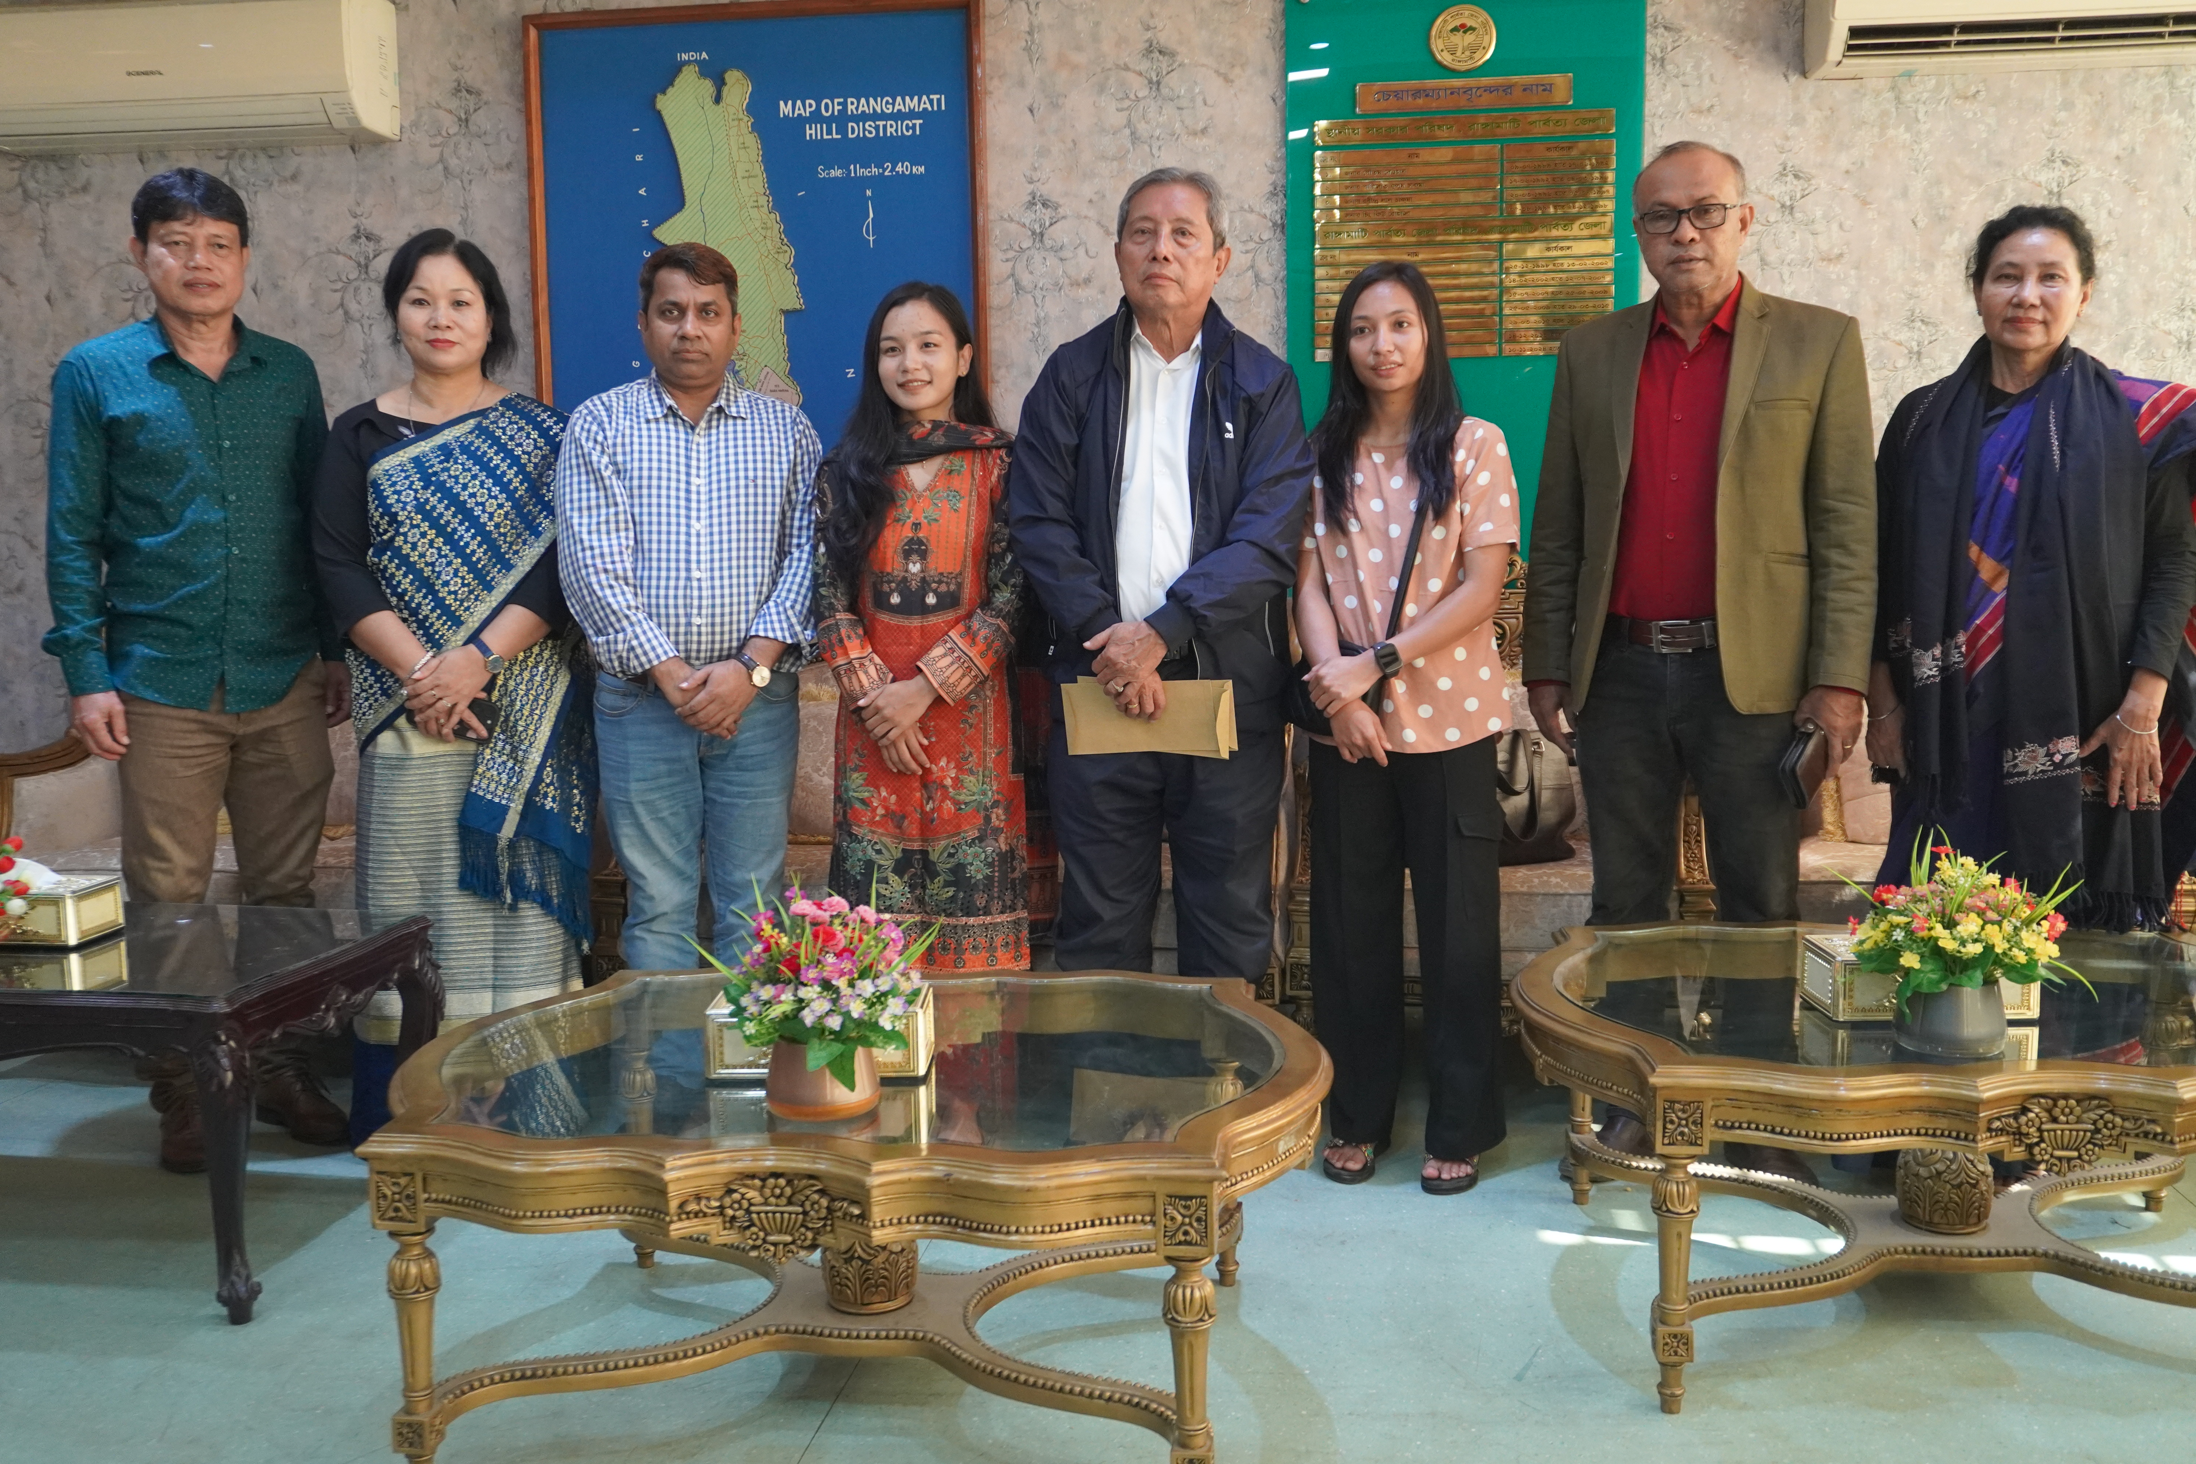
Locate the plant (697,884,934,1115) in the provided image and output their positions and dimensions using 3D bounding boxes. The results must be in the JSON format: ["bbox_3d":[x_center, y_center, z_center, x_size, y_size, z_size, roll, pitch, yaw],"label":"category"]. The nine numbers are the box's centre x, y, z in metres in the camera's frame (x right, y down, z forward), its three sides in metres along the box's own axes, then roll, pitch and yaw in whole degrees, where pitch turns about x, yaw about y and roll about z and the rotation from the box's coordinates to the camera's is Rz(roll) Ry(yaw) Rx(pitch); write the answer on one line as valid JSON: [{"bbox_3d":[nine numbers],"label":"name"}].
[{"bbox_3d":[-0.338,0.314,2.248,0.280,0.260,0.260,0,7,6],"label":"plant"}]

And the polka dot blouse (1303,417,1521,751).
[{"bbox_3d":[0.519,-0.248,3.134,0.370,0.555,0.250,1,7,14],"label":"polka dot blouse"}]

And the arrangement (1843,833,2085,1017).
[{"bbox_3d":[1.095,0.237,2.390,0.286,0.212,0.245,0,7,6],"label":"arrangement"}]

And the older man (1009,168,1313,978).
[{"bbox_3d":[0.116,-0.106,3.261,0.510,1.693,0.360,-1,7,3],"label":"older man"}]

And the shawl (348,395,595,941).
[{"bbox_3d":[-1.065,-0.101,3.208,0.419,0.932,0.290,-2,7,-7],"label":"shawl"}]

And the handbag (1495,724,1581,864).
[{"bbox_3d":[0.802,0.114,3.732,0.290,0.265,0.140,0,7,6],"label":"handbag"}]

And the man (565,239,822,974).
[{"bbox_3d":[-0.695,-0.040,3.278,0.460,1.584,0.340,-1,7,-3],"label":"man"}]

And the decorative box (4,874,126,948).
[{"bbox_3d":[-1.716,0.289,3.036,0.260,0.087,0.130,0,7,11],"label":"decorative box"}]

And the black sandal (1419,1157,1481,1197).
[{"bbox_3d":[0.583,0.704,3.184,0.098,0.070,0.235,-1,7,3],"label":"black sandal"}]

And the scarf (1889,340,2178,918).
[{"bbox_3d":[1.500,-0.156,3.056,0.440,0.943,0.300,1,7,16],"label":"scarf"}]

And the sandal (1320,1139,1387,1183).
[{"bbox_3d":[0.445,0.706,3.249,0.095,0.075,0.240,1,7,17],"label":"sandal"}]

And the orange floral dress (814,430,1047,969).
[{"bbox_3d":[-0.277,-0.042,3.135,0.386,0.906,0.270,-1,7,-1],"label":"orange floral dress"}]

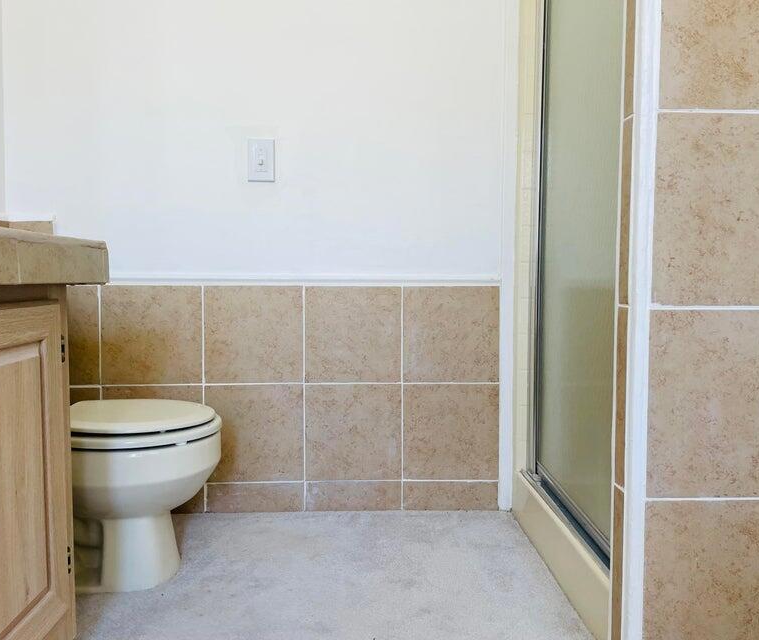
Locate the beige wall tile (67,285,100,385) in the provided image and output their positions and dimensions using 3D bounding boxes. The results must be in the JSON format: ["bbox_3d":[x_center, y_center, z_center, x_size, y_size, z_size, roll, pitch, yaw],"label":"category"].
[{"bbox_3d":[-0.971,0.046,1.913,0.275,0.300,0.010,0,4,-3],"label":"beige wall tile"}]

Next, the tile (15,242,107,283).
[{"bbox_3d":[-0.517,-0.091,1.052,0.012,0.065,0.300,0,4,-1],"label":"tile"}]

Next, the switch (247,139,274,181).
[{"bbox_3d":[-0.352,-0.475,1.905,0.077,0.124,0.013,0,4,-3],"label":"switch"}]

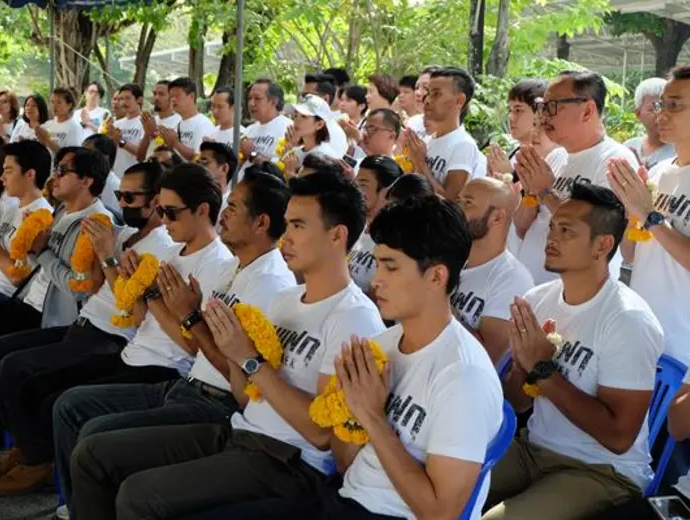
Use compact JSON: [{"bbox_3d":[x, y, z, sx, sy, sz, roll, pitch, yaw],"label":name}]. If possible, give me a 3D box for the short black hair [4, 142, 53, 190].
[{"bbox_3d":[-1.475,-0.443,5.162,0.215,0.210,0.180,-1,8,-30],"label":"short black hair"}]

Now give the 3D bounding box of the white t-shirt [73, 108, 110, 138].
[{"bbox_3d":[-2.180,-1.045,9.500,0.420,0.580,0.260,5,9,22],"label":"white t-shirt"}]

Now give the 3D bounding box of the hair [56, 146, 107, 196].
[{"bbox_3d":[-1.057,-0.356,4.450,0.215,0.205,0.180,-4,10,-31],"label":"hair"}]

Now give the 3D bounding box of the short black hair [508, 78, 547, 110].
[{"bbox_3d":[0.742,-0.638,4.430,0.200,0.170,0.180,-2,8,-37],"label":"short black hair"}]

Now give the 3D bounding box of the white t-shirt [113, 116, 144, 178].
[{"bbox_3d":[-1.623,-0.772,8.400,0.290,0.650,0.460,-6,10,-39],"label":"white t-shirt"}]

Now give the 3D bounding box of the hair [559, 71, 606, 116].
[{"bbox_3d":[0.766,-0.535,3.550,0.175,0.155,0.170,-2,9,-22],"label":"hair"}]

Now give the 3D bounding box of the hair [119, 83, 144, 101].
[{"bbox_3d":[-1.623,-1.273,8.400,0.190,0.155,0.170,-7,11,-44],"label":"hair"}]

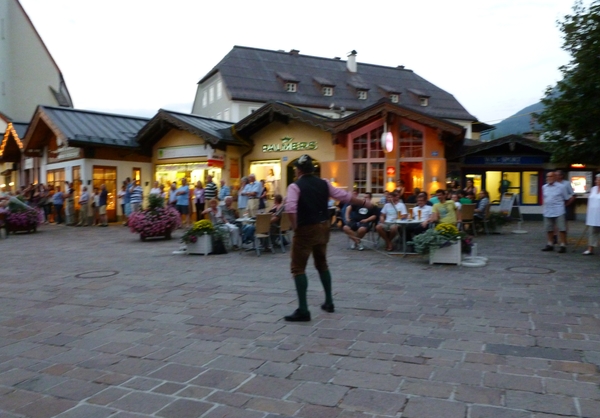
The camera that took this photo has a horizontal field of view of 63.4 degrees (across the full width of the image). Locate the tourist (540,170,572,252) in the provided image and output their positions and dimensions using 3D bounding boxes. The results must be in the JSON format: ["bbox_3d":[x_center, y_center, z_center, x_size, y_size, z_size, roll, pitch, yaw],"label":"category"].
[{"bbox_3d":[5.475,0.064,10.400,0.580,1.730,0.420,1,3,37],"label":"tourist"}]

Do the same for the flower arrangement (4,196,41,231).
[{"bbox_3d":[-9.441,0.212,16.600,1.200,1.220,1.100,-2,3,-24],"label":"flower arrangement"}]

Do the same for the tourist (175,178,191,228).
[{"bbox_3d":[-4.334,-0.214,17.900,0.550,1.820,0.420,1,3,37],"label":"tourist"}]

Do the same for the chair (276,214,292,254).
[{"bbox_3d":[-0.390,0.539,11.381,0.430,0.900,0.500,-2,3,-41],"label":"chair"}]

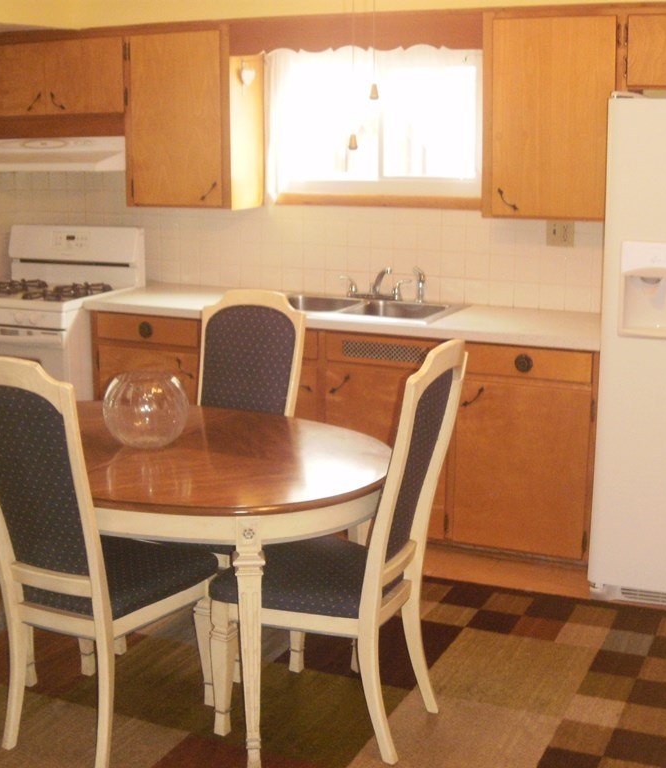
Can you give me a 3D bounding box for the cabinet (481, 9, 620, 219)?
[{"bbox_3d":[0.862,-1.030,4.011,0.509,0.776,0.315,6,14,22],"label":"cabinet"}]

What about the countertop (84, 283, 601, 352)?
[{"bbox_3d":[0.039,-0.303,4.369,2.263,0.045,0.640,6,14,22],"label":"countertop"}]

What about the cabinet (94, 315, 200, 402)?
[{"bbox_3d":[-0.693,0.056,4.786,0.580,0.852,0.620,6,14,22],"label":"cabinet"}]

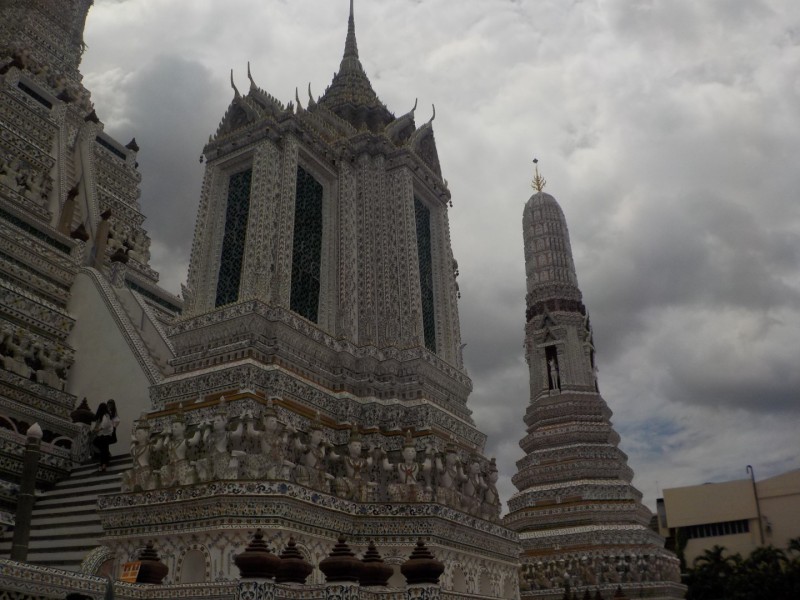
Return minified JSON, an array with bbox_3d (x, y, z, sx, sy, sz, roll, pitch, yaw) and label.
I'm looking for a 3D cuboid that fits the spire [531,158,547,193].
[{"bbox_3d":[8.530,-7.715,42.849,0.910,2.560,0.910,-15,-30,27],"label":"spire"}]

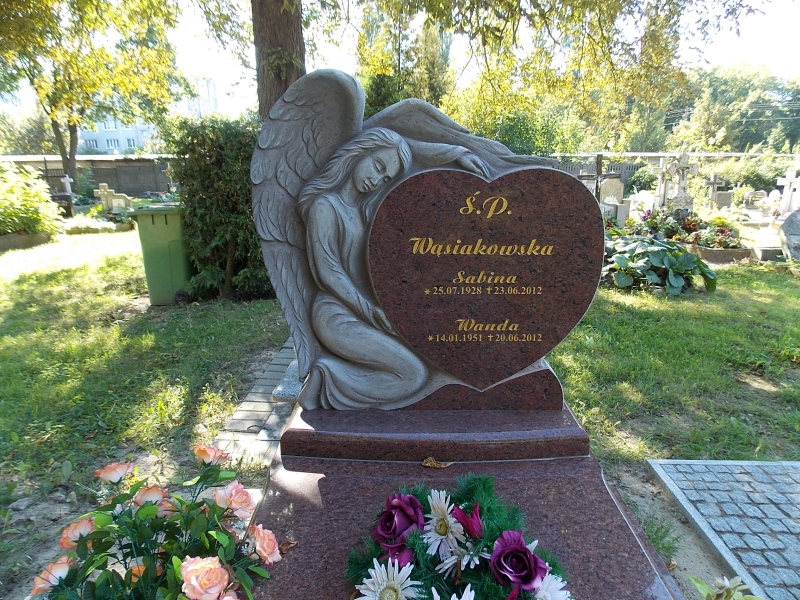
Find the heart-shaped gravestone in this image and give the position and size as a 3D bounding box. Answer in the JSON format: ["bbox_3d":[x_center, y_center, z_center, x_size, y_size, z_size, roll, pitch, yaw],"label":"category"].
[{"bbox_3d":[0.273,-0.059,1.751,0.744,0.725,0.100,0,14,1],"label":"heart-shaped gravestone"}]

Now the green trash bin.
[{"bbox_3d":[-2.310,-0.459,5.434,0.550,0.950,0.480,-2,14,-7],"label":"green trash bin"}]

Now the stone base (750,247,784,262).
[{"bbox_3d":[5.455,-0.684,7.884,0.420,0.210,0.260,0,14,0],"label":"stone base"}]

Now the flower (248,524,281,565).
[{"bbox_3d":[-0.280,0.506,1.100,0.068,0.080,0.078,11,18,39],"label":"flower"}]

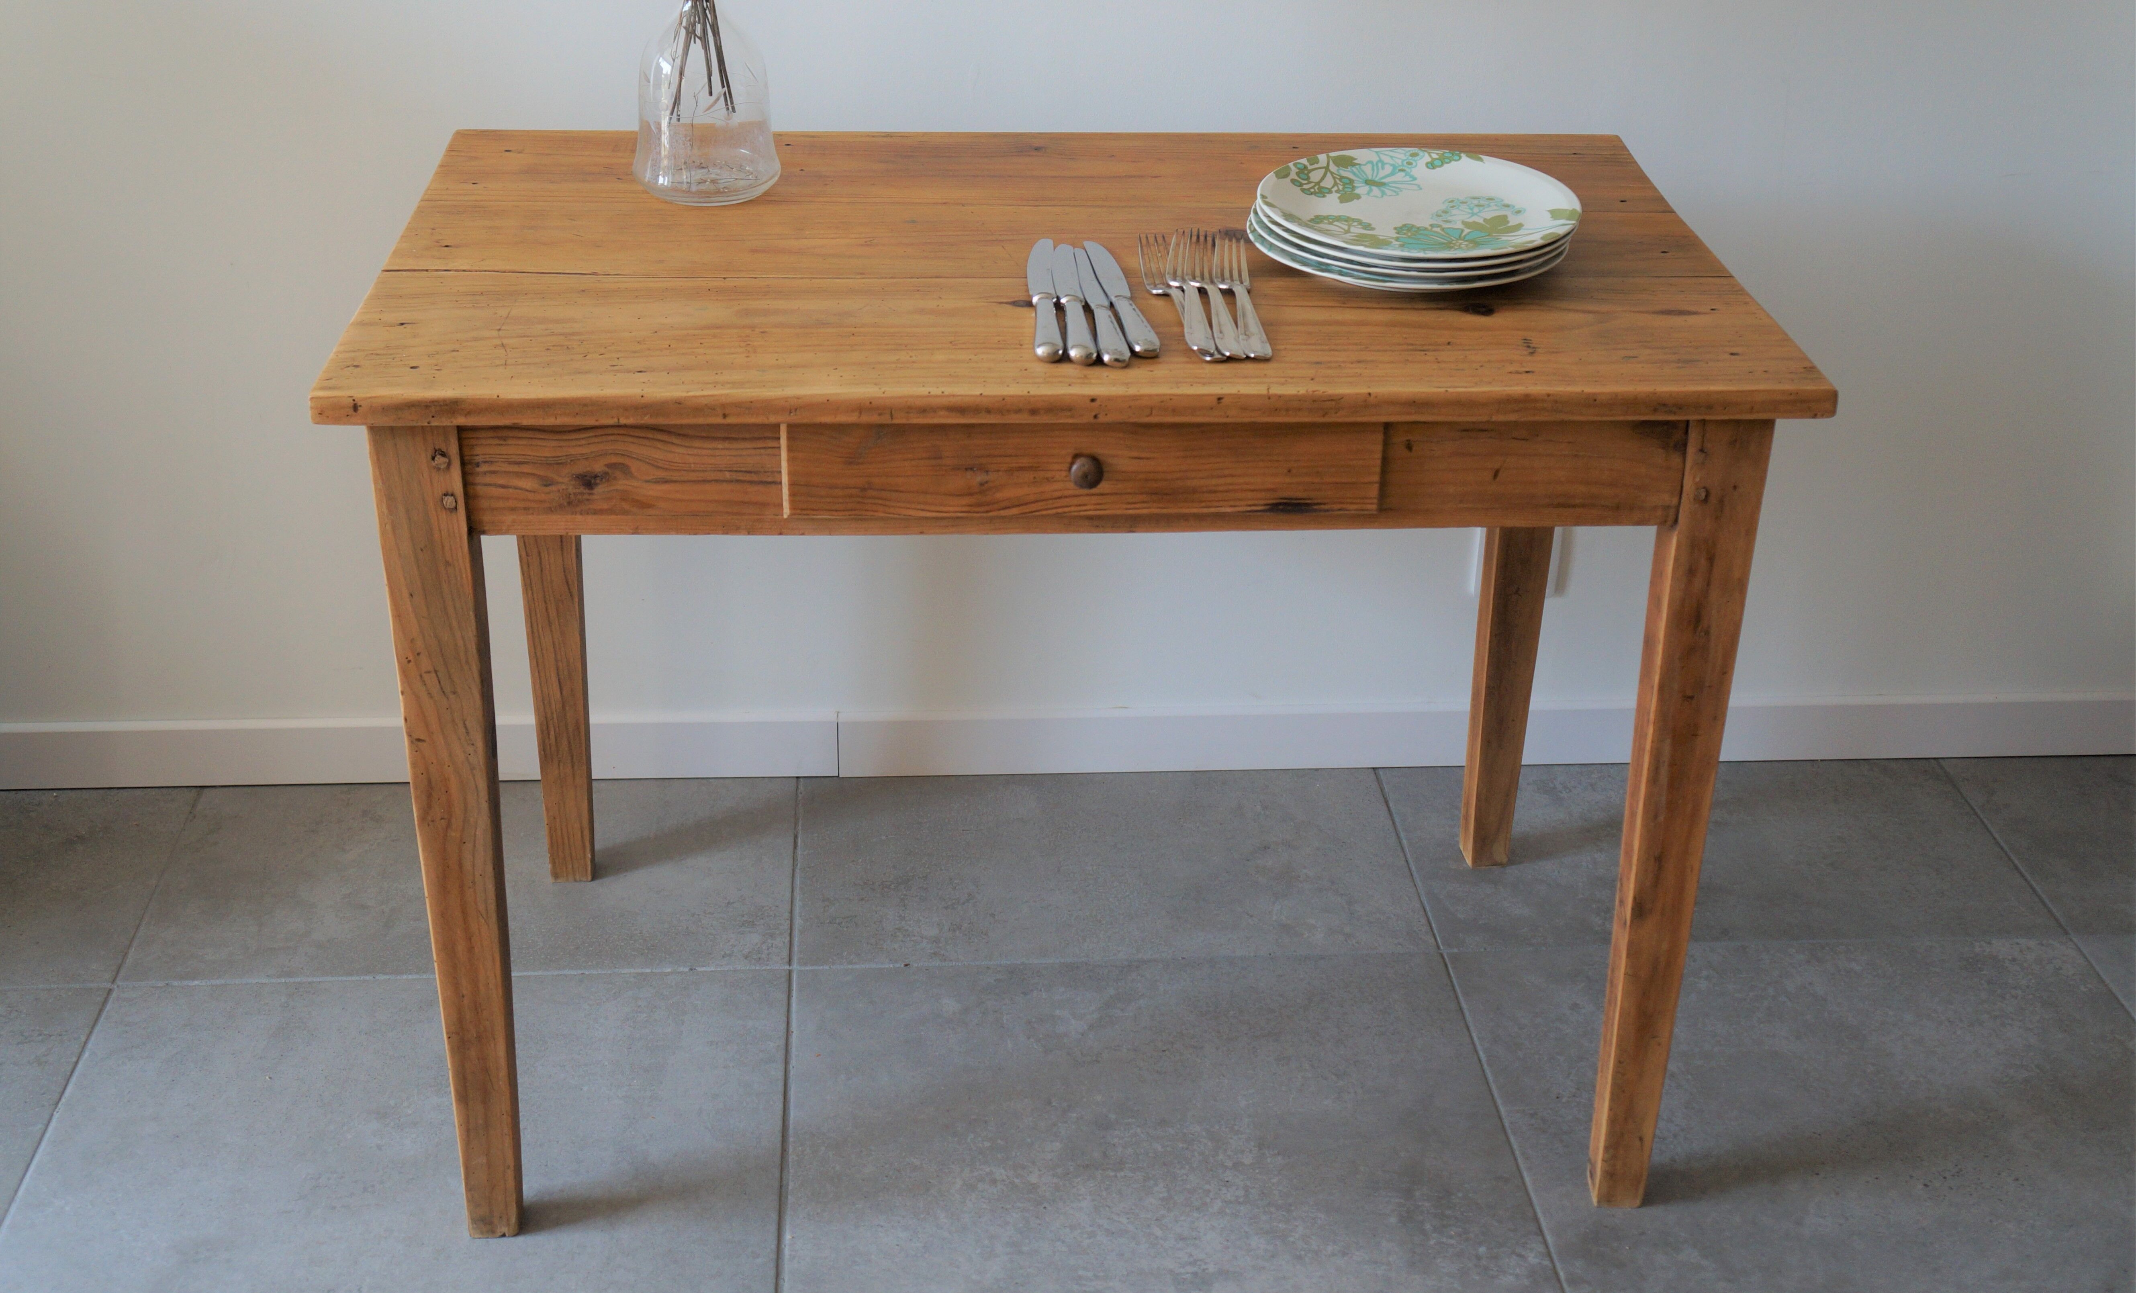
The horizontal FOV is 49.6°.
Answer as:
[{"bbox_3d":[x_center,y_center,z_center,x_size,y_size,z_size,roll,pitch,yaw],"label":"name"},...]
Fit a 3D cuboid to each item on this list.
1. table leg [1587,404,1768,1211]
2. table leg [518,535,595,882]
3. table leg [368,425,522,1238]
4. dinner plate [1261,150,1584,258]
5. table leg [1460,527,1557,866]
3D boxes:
[{"bbox_3d":[0.443,0.135,1.736,0.061,0.709,0.057,-1,30,-4],"label":"table leg"},{"bbox_3d":[-0.464,-0.084,2.085,0.061,0.709,0.057,-1,30,-4],"label":"table leg"},{"bbox_3d":[-0.436,0.144,1.682,0.061,0.709,0.057,-1,30,-4],"label":"table leg"},{"bbox_3d":[0.260,-0.321,1.713,0.235,0.021,0.235,1,29,-1],"label":"dinner plate"},{"bbox_3d":[0.415,-0.093,2.140,0.061,0.709,0.057,-1,30,-4],"label":"table leg"}]

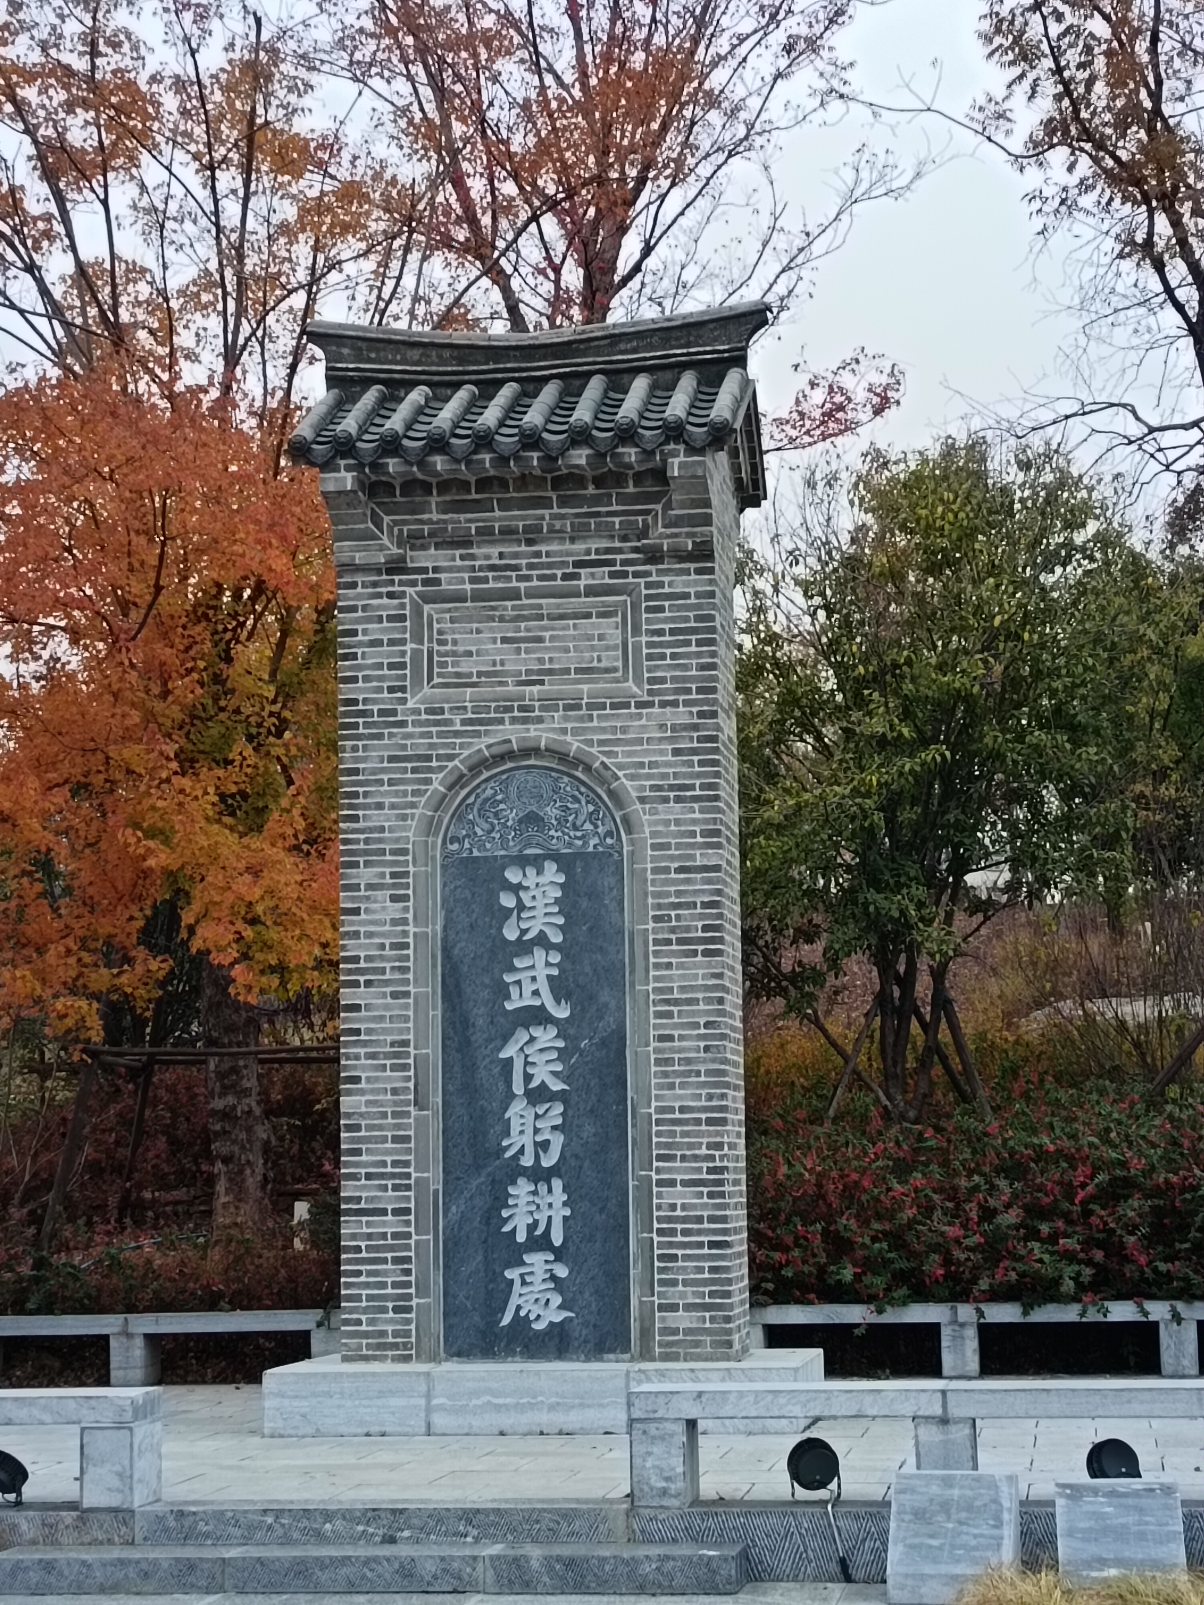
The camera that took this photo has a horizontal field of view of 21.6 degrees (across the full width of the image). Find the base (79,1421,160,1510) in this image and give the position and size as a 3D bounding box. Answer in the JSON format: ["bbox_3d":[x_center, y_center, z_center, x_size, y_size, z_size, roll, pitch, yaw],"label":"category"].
[{"bbox_3d":[-1.941,2.667,12.759,0.219,0.342,0.380,-2,-7,8],"label":"base"}]

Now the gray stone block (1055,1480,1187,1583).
[{"bbox_3d":[1.917,2.724,11.636,0.455,0.407,0.420,-2,-7,8],"label":"gray stone block"}]

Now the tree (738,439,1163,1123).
[{"bbox_3d":[2.493,-0.146,23.349,3.288,5.194,3.088,-2,-7,8],"label":"tree"}]

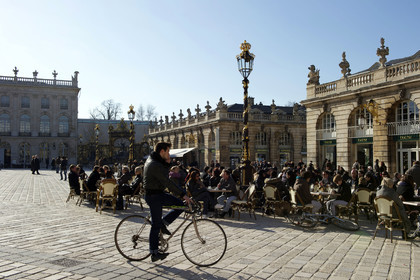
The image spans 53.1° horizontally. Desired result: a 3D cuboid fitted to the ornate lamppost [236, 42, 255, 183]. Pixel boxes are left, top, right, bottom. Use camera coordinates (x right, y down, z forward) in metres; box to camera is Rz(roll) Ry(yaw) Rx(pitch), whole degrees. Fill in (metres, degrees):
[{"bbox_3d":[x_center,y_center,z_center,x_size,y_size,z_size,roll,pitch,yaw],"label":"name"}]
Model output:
[{"bbox_3d":[1.637,-1.067,19.026,0.840,6.970,0.840,0,-3,0],"label":"ornate lamppost"}]

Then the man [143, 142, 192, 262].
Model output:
[{"bbox_3d":[-0.600,0.880,5.980,0.720,1.690,0.500,-1,-3,17],"label":"man"}]

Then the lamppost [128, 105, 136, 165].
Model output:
[{"bbox_3d":[-7.673,0.029,41.144,0.820,6.990,0.820,1,-3,-23],"label":"lamppost"}]

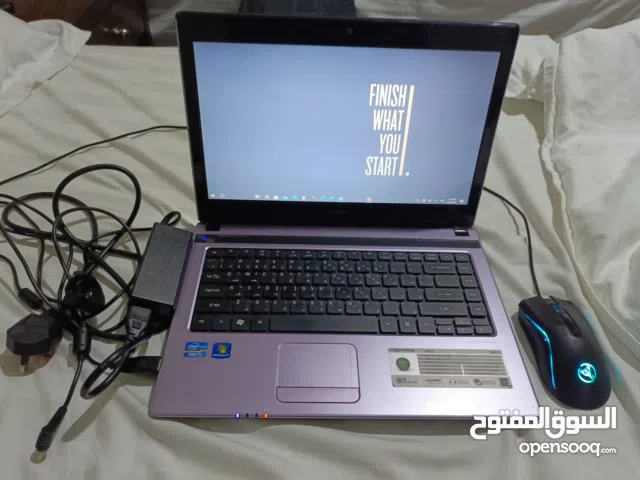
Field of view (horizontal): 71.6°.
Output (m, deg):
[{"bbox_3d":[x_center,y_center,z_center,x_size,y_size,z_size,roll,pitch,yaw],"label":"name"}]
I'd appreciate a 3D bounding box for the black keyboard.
[{"bbox_3d":[0.024,0.053,0.479,0.302,0.006,0.110,1,46,-2],"label":"black keyboard"}]

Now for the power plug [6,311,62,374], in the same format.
[{"bbox_3d":[-0.282,0.105,0.440,0.042,0.040,0.050,13,12,-12],"label":"power plug"}]

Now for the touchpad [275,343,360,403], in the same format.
[{"bbox_3d":[-0.002,0.123,0.411,0.075,0.003,0.059,1,46,-2],"label":"touchpad"}]

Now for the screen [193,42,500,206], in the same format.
[{"bbox_3d":[0.026,-0.120,0.491,0.309,0.174,0.006,1,31,-2],"label":"screen"}]

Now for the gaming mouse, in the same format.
[{"bbox_3d":[0.248,0.104,0.445,0.064,0.038,0.124,3,46,0],"label":"gaming mouse"}]

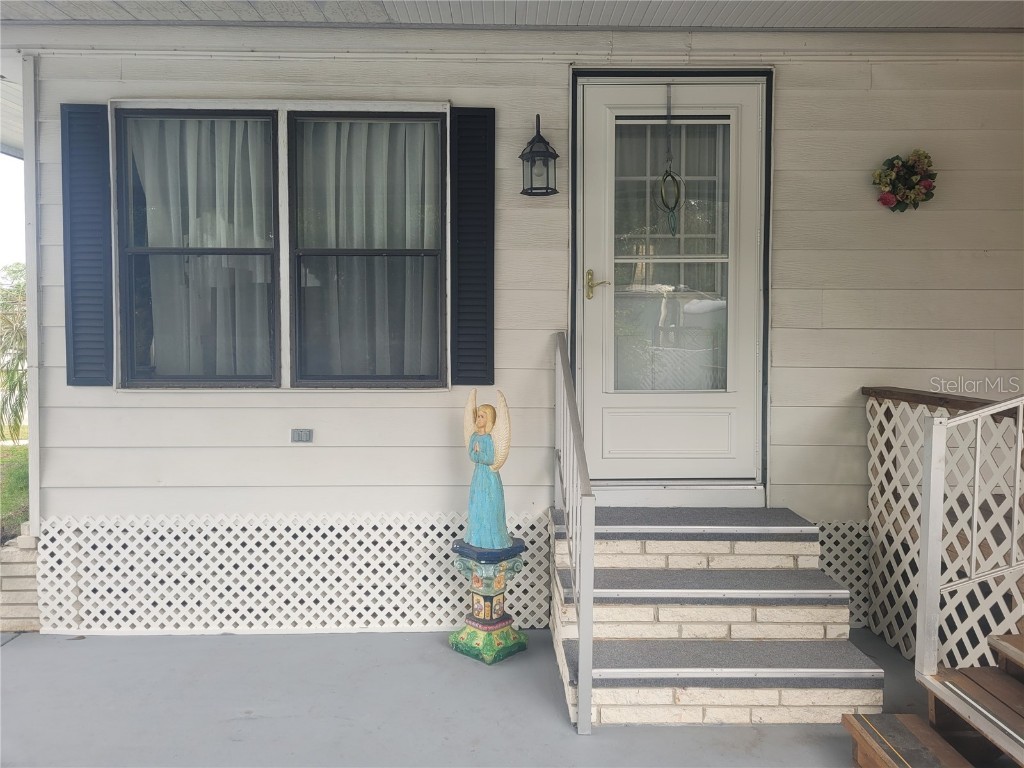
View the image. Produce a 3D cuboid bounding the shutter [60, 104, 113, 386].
[{"bbox_3d":[-2.135,-0.697,3.864,0.238,1.399,0.030,0,3,-1],"label":"shutter"}]

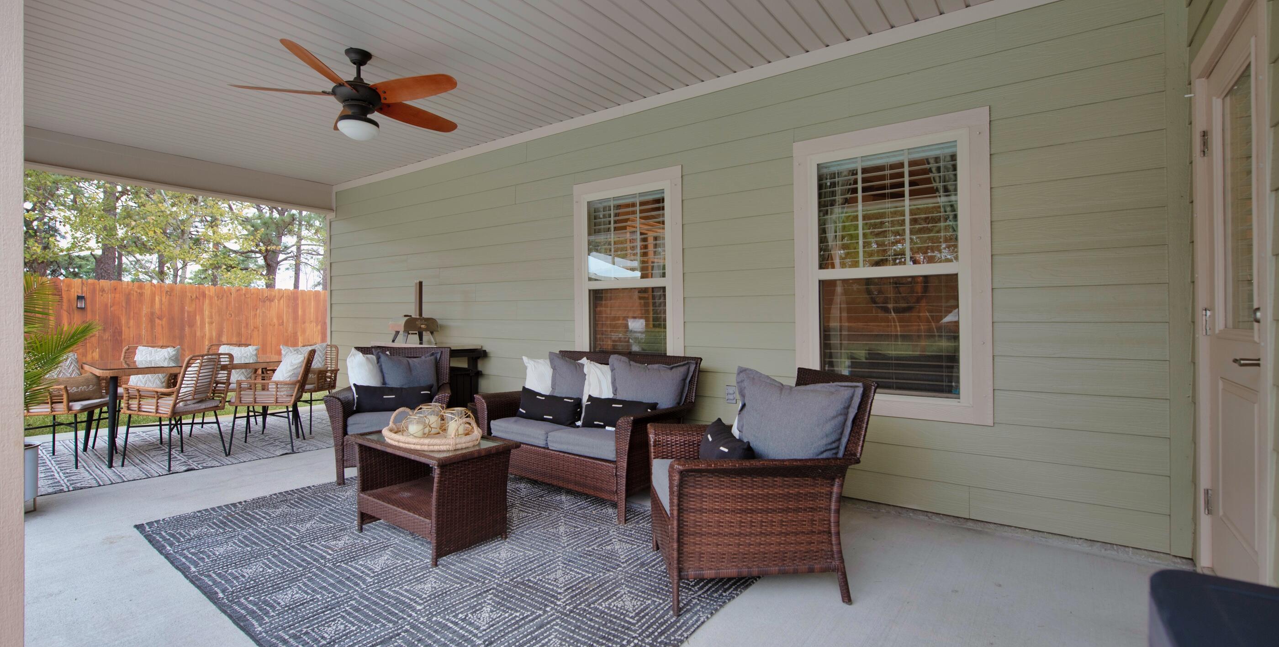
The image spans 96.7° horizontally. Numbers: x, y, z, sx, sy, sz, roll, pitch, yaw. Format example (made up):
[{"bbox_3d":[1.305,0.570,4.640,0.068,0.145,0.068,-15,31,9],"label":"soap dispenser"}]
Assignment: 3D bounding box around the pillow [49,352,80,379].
[{"bbox_3d":[-4.619,0.434,4.506,0.150,0.420,0.430,-14,2,-5],"label":"pillow"}]

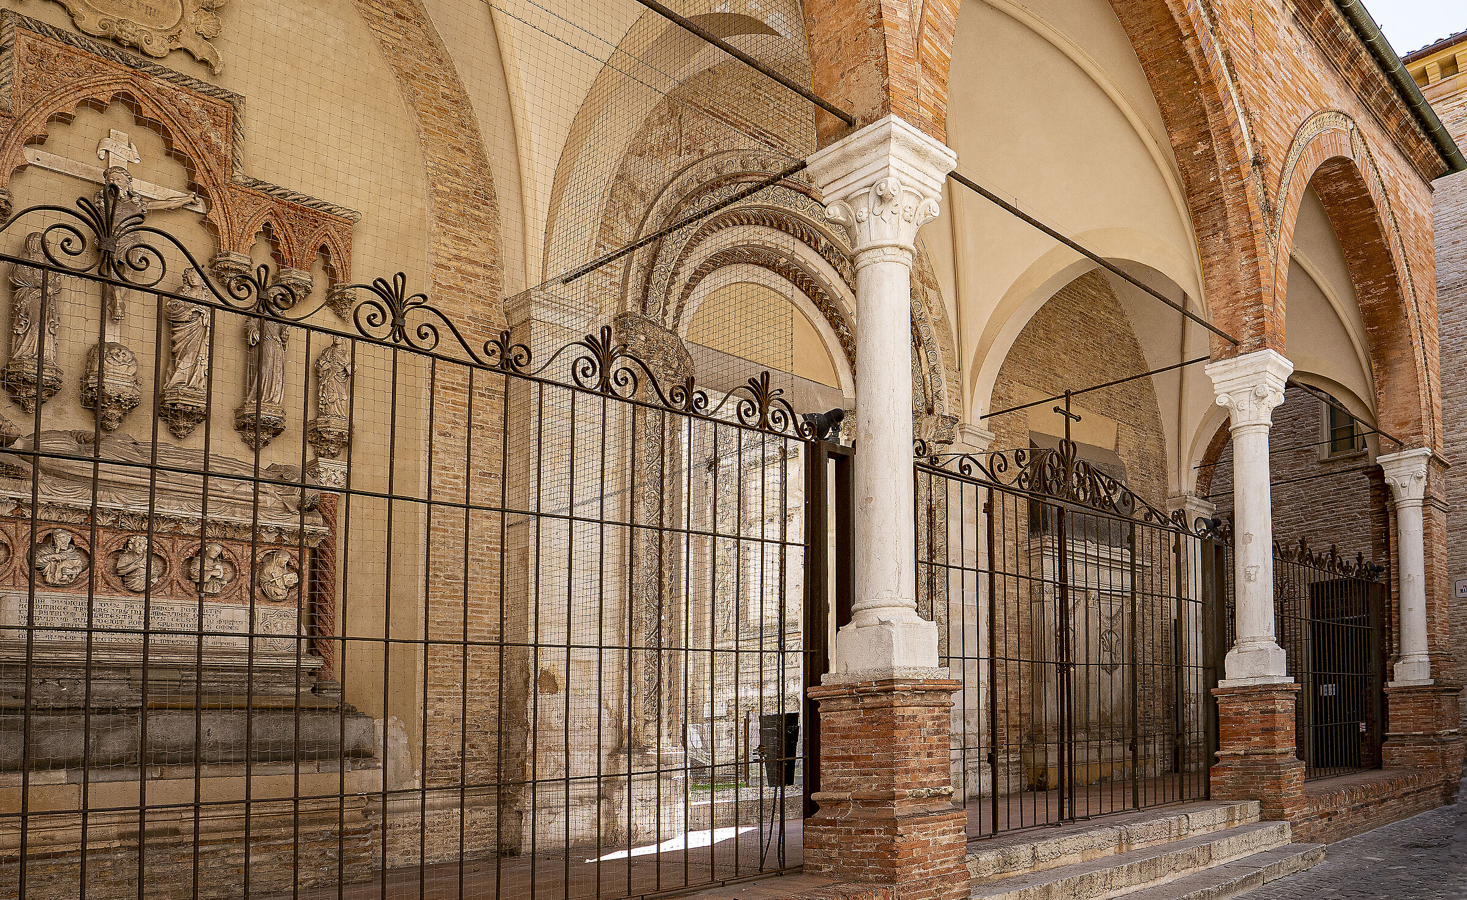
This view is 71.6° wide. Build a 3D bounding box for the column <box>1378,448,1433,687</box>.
[{"bbox_3d":[8.818,1.547,13.264,0.560,2.960,0.560,-5,-7,44],"label":"column"}]

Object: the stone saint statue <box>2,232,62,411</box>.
[{"bbox_3d":[-3.945,-0.723,5.726,0.210,1.020,0.250,-8,-11,43],"label":"stone saint statue"}]

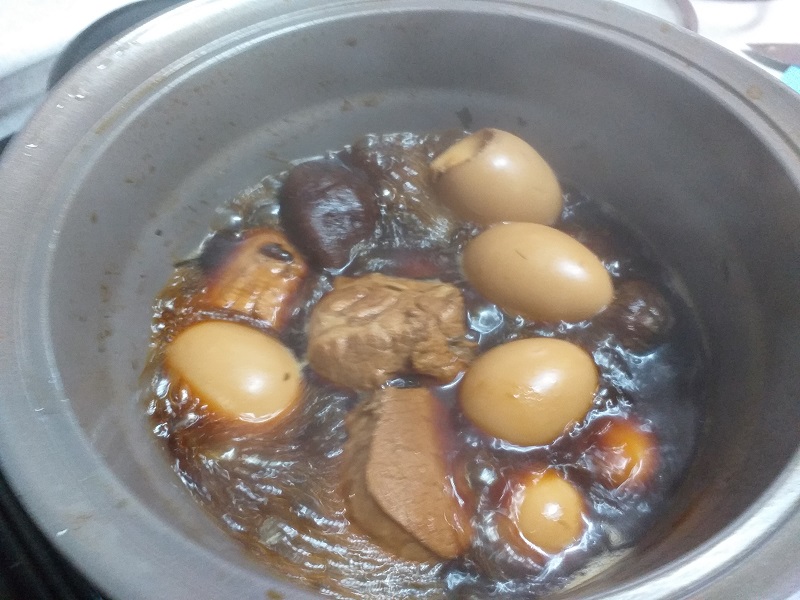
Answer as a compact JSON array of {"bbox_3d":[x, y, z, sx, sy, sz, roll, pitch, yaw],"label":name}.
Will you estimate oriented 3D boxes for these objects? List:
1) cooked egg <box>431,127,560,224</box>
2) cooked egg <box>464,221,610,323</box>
[{"bbox_3d":[0.038,-0.044,0.239,0.056,0.043,0.043,36,65,23],"label":"cooked egg"},{"bbox_3d":[0.050,-0.008,0.221,0.057,0.042,0.042,24,62,17],"label":"cooked egg"}]

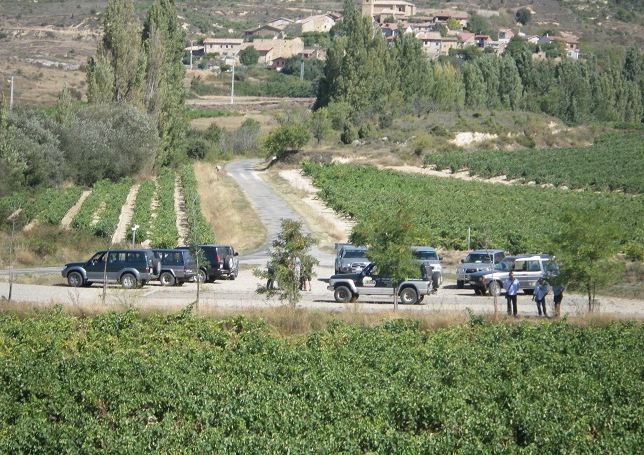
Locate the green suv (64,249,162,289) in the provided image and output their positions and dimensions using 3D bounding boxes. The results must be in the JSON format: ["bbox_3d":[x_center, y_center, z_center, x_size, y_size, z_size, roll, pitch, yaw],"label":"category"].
[{"bbox_3d":[-10.199,1.940,126.500,4.750,1.880,1.830,1,1,14],"label":"green suv"}]

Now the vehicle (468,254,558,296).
[{"bbox_3d":[9.222,2.165,123.500,4.600,1.950,1.800,0,1,-24],"label":"vehicle"}]

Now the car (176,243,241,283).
[{"bbox_3d":[-6.664,1.834,132.500,4.650,1.900,1.850,1,1,20],"label":"car"}]

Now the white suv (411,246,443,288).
[{"bbox_3d":[5.099,1.973,131.500,1.850,1.900,4.700,1,1,-2],"label":"white suv"}]

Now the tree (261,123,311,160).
[{"bbox_3d":[-5.316,-12.952,390.000,7.200,5.500,6.500,1,1,0],"label":"tree"}]

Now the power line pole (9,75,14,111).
[{"bbox_3d":[-71.481,-31.099,600.000,0.600,9.200,0.500,1,1,0],"label":"power line pole"}]

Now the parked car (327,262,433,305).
[{"bbox_3d":[2.665,2.396,113.800,4.850,1.780,1.850,1,1,12],"label":"parked car"}]

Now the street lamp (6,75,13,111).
[{"bbox_3d":[-71.919,-30.984,600.000,1.400,9.000,0.400,1,1,0],"label":"street lamp"}]

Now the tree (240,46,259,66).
[{"bbox_3d":[-23.660,-55.805,850.000,5.900,6.500,5.800,1,1,0],"label":"tree"}]

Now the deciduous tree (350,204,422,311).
[{"bbox_3d":[2.650,1.253,107.000,2.950,4.350,2.850,1,1,0],"label":"deciduous tree"}]

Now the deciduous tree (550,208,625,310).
[{"bbox_3d":[10.958,1.321,107.500,3.000,4.350,2.900,1,1,0],"label":"deciduous tree"}]

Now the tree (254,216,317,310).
[{"bbox_3d":[-1.513,1.493,108.000,2.720,3.750,2.600,1,1,0],"label":"tree"}]

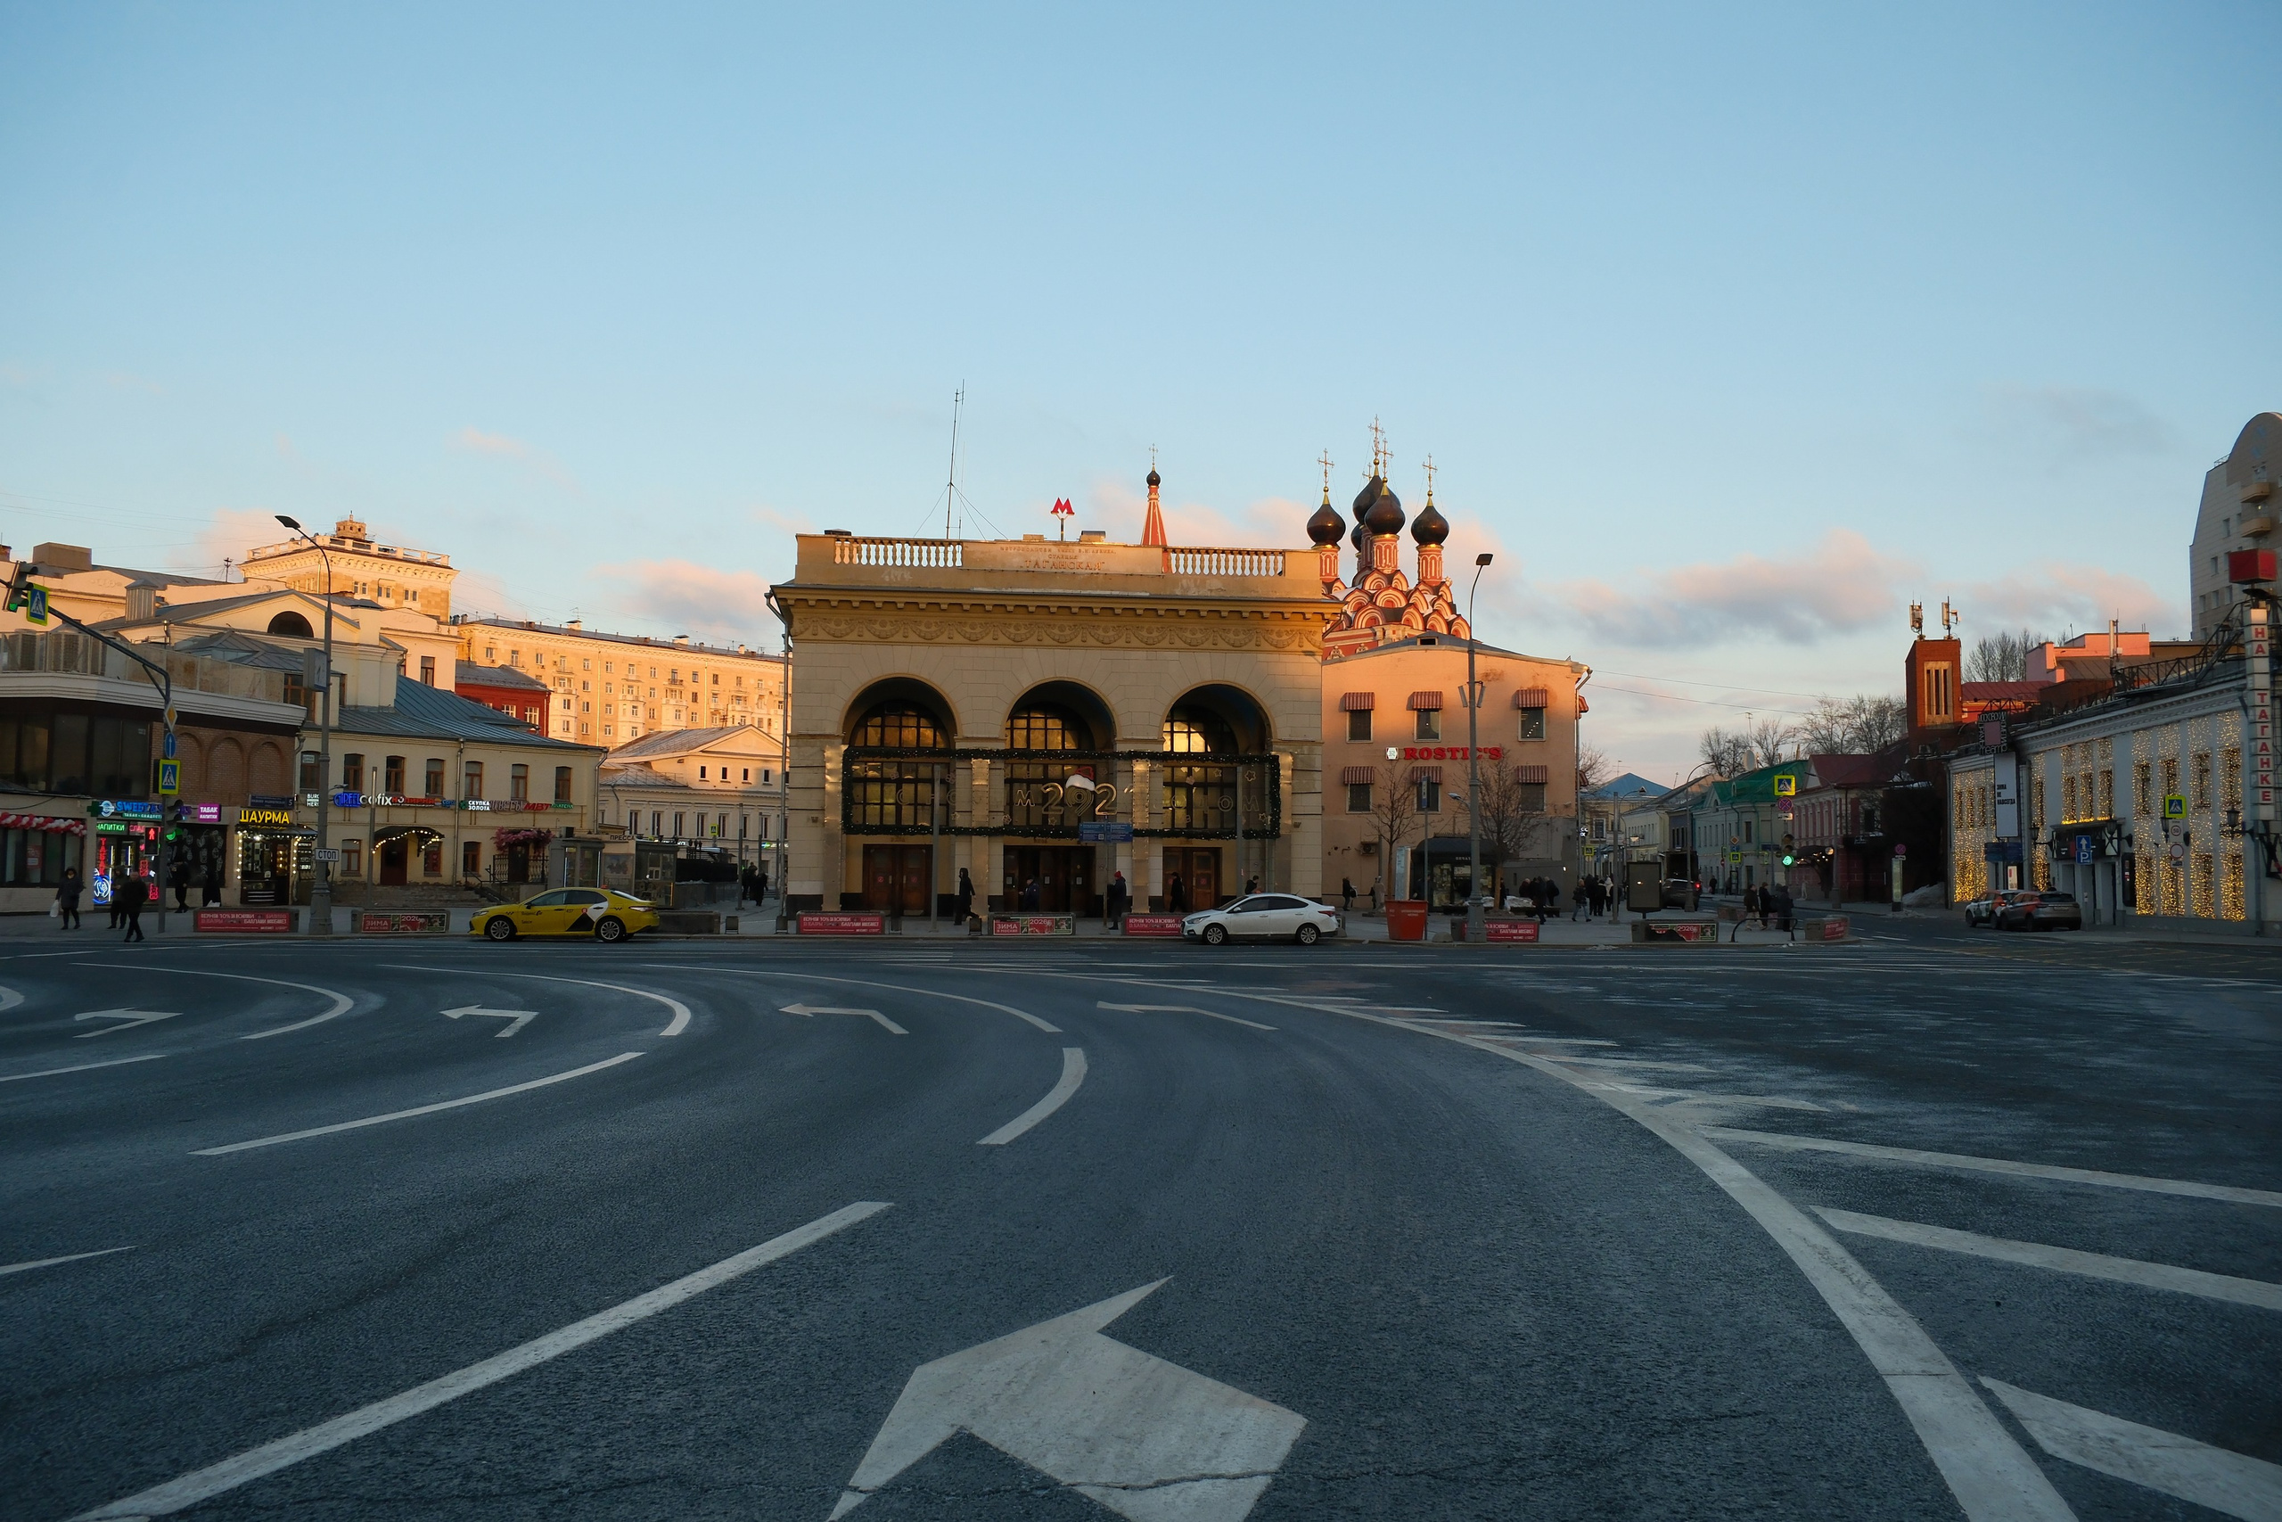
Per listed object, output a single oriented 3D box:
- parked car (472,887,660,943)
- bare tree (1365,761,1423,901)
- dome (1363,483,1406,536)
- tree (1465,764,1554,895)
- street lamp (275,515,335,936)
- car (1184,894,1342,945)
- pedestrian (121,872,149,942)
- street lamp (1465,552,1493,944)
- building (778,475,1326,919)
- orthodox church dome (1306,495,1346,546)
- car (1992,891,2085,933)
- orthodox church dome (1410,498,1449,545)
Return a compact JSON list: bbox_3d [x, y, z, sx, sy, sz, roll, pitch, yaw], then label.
[{"bbox_3d":[-15.503,4.123,46.000,4.880,1.470,1.850,1,-4,-5],"label":"parked car"},{"bbox_3d":[11.243,3.323,76.000,2.700,6.700,2.700,0,-4,0],"label":"bare tree"},{"bbox_3d":[17.152,-17.650,120.000,2.850,3.685,2.850,0,-4,0],"label":"dome"},{"bbox_3d":[15.237,3.067,71.000,3.800,6.200,3.800,0,-4,0],"label":"tree"},{"bbox_3d":[-21.961,-0.849,45.068,0.600,10.866,2.100,-1,-4,19],"label":"street lamp"},{"bbox_3d":[3.405,4.426,48.551,4.400,1.470,1.730,1,-4,-3],"label":"car"},{"bbox_3d":[-25.265,3.670,43.000,0.500,1.770,0.580,3,-5,-37],"label":"pedestrian"},{"bbox_3d":[9.499,-0.310,47.923,0.600,10.770,2.100,1,-4,-2],"label":"street lamp"},{"bbox_3d":[-4.277,-0.957,76.947,22.000,15.400,19.000,1,-4,-6],"label":"building"},{"bbox_3d":[13.101,-17.073,121.500,2.750,3.500,2.750,0,-4,0],"label":"orthodox church dome"},{"bbox_3d":[37.667,6.287,71.855,1.820,1.600,4.400,0,-4,8],"label":"car"},{"bbox_3d":[20.552,-17.080,122.000,2.750,3.450,2.750,0,-4,0],"label":"orthodox church dome"}]

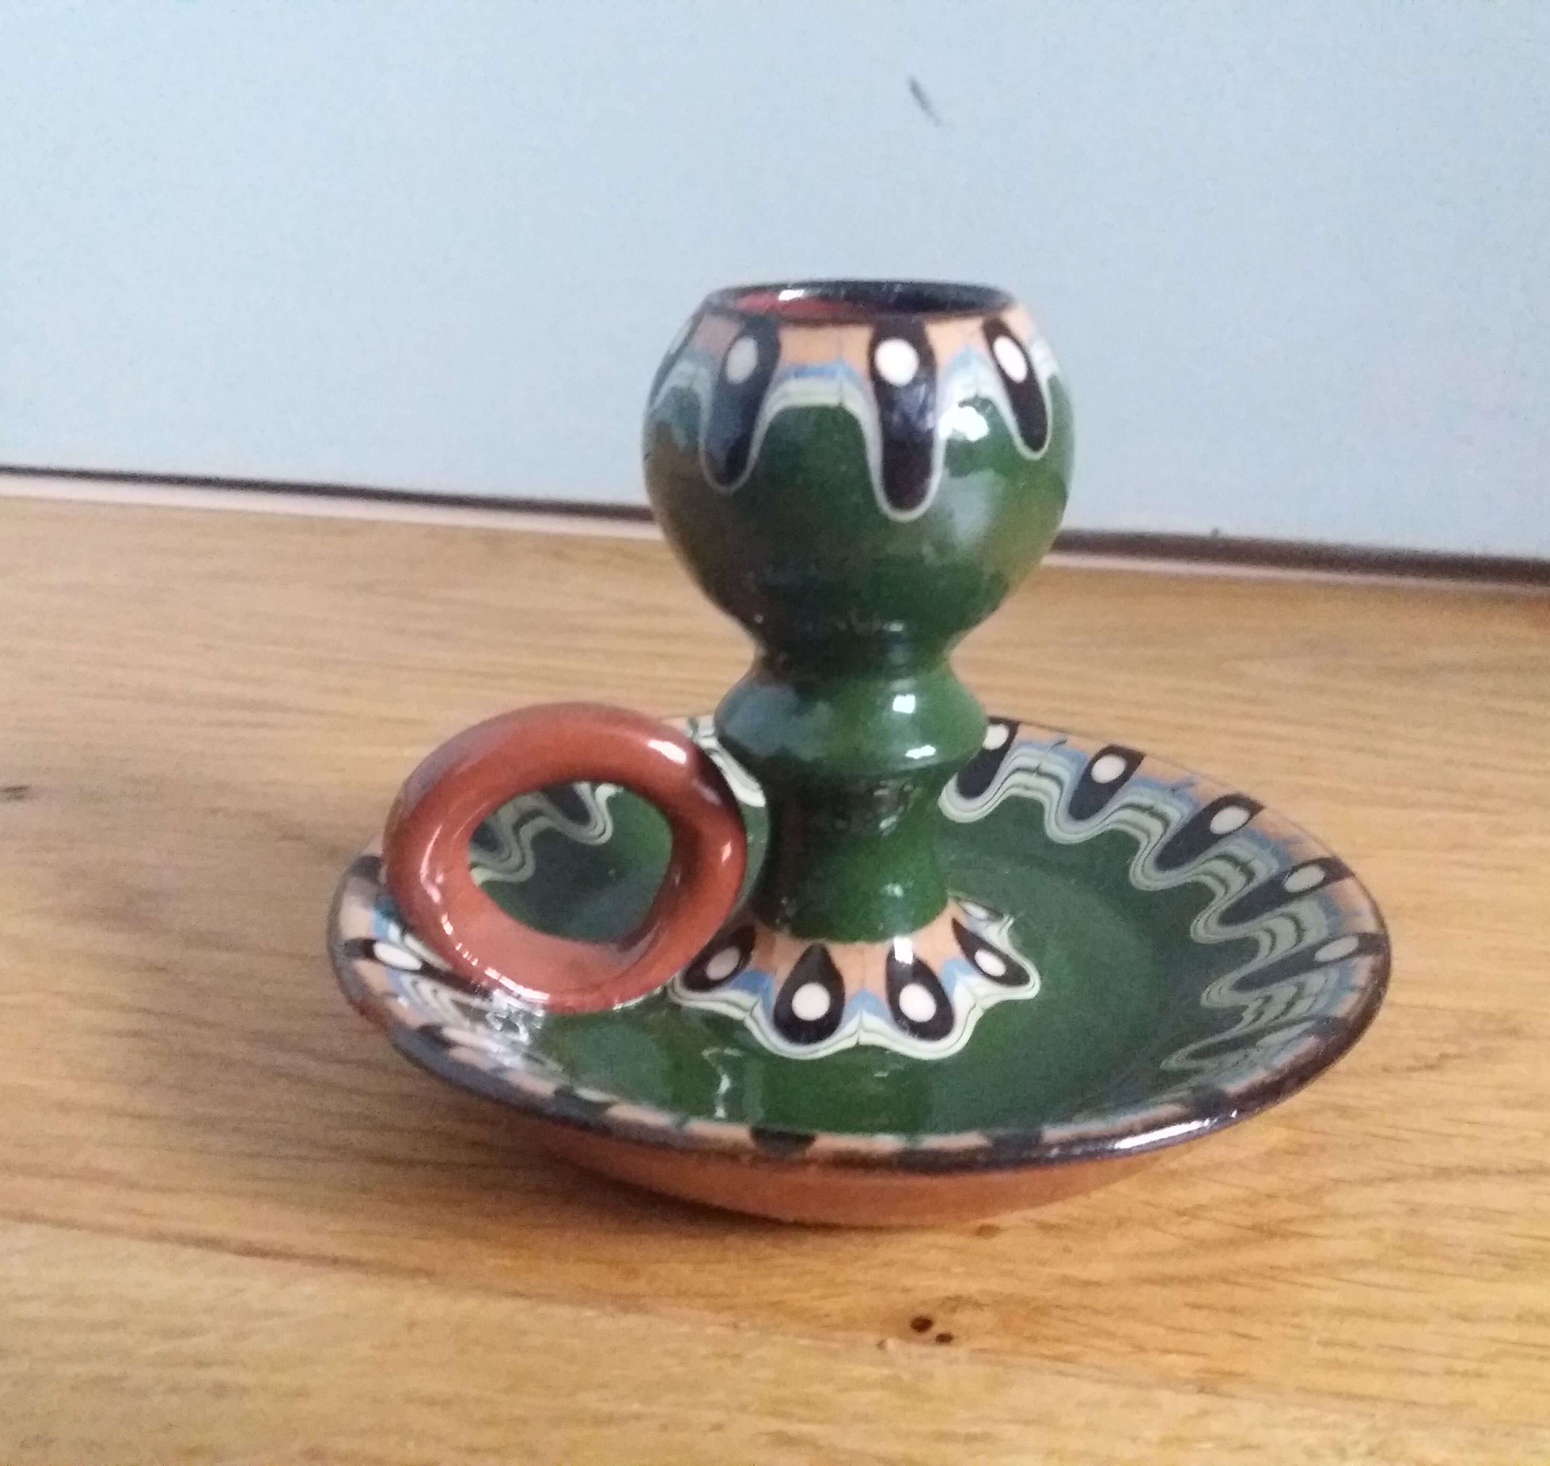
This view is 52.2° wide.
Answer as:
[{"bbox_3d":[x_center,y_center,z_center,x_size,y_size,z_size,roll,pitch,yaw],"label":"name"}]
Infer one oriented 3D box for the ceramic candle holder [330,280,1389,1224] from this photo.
[{"bbox_3d":[0.009,-0.004,0.175,0.116,0.086,0.116,-10,23,-26],"label":"ceramic candle holder"}]

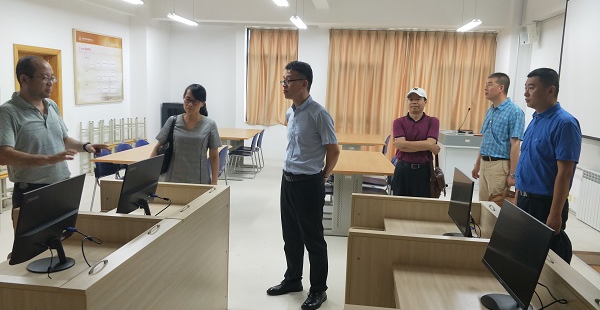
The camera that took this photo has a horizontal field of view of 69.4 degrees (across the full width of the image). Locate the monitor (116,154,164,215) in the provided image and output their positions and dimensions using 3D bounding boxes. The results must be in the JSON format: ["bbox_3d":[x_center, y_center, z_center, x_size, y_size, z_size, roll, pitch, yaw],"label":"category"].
[{"bbox_3d":[-0.958,0.203,2.615,0.210,0.375,0.500,3,9,7],"label":"monitor"}]

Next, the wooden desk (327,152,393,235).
[{"bbox_3d":[0.502,0.425,5.098,1.050,0.750,1.400,3,9,7],"label":"wooden desk"}]

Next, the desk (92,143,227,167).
[{"bbox_3d":[-1.535,0.338,5.170,1.070,0.750,1.530,3,9,7],"label":"desk"}]

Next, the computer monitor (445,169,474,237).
[{"bbox_3d":[0.921,0.297,2.460,0.200,0.380,0.495,3,9,7],"label":"computer monitor"}]

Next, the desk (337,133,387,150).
[{"bbox_3d":[0.853,0.065,7.547,1.020,0.750,1.450,3,9,7],"label":"desk"}]

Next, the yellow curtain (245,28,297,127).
[{"bbox_3d":[-0.576,-1.626,9.041,1.100,2.000,0.120,3,9,7],"label":"yellow curtain"}]

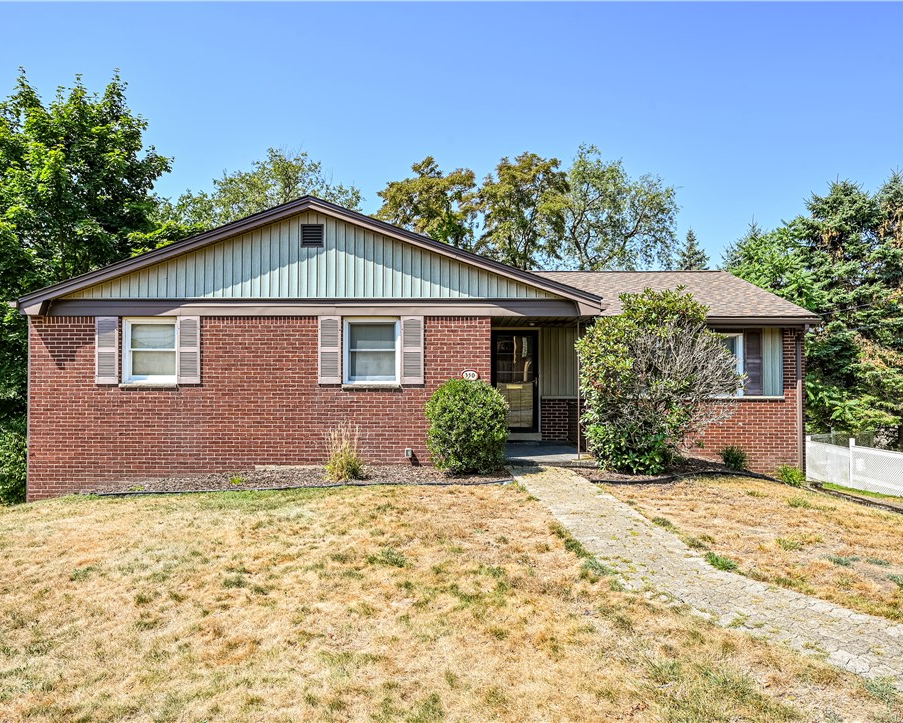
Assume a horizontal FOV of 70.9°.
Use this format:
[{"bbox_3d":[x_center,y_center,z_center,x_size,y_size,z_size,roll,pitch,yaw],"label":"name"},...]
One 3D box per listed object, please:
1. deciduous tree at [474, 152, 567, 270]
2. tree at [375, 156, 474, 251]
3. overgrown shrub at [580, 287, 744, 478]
[{"bbox_3d":[3.400,-3.500,31.000,4.700,13.200,4.700,0,-1,0],"label":"deciduous tree"},{"bbox_3d":[-0.750,-3.400,31.000,4.900,13.000,4.900,0,-1,0],"label":"tree"},{"bbox_3d":[3.530,0.330,10.850,2.750,3.100,2.400,0,-1,0],"label":"overgrown shrub"}]

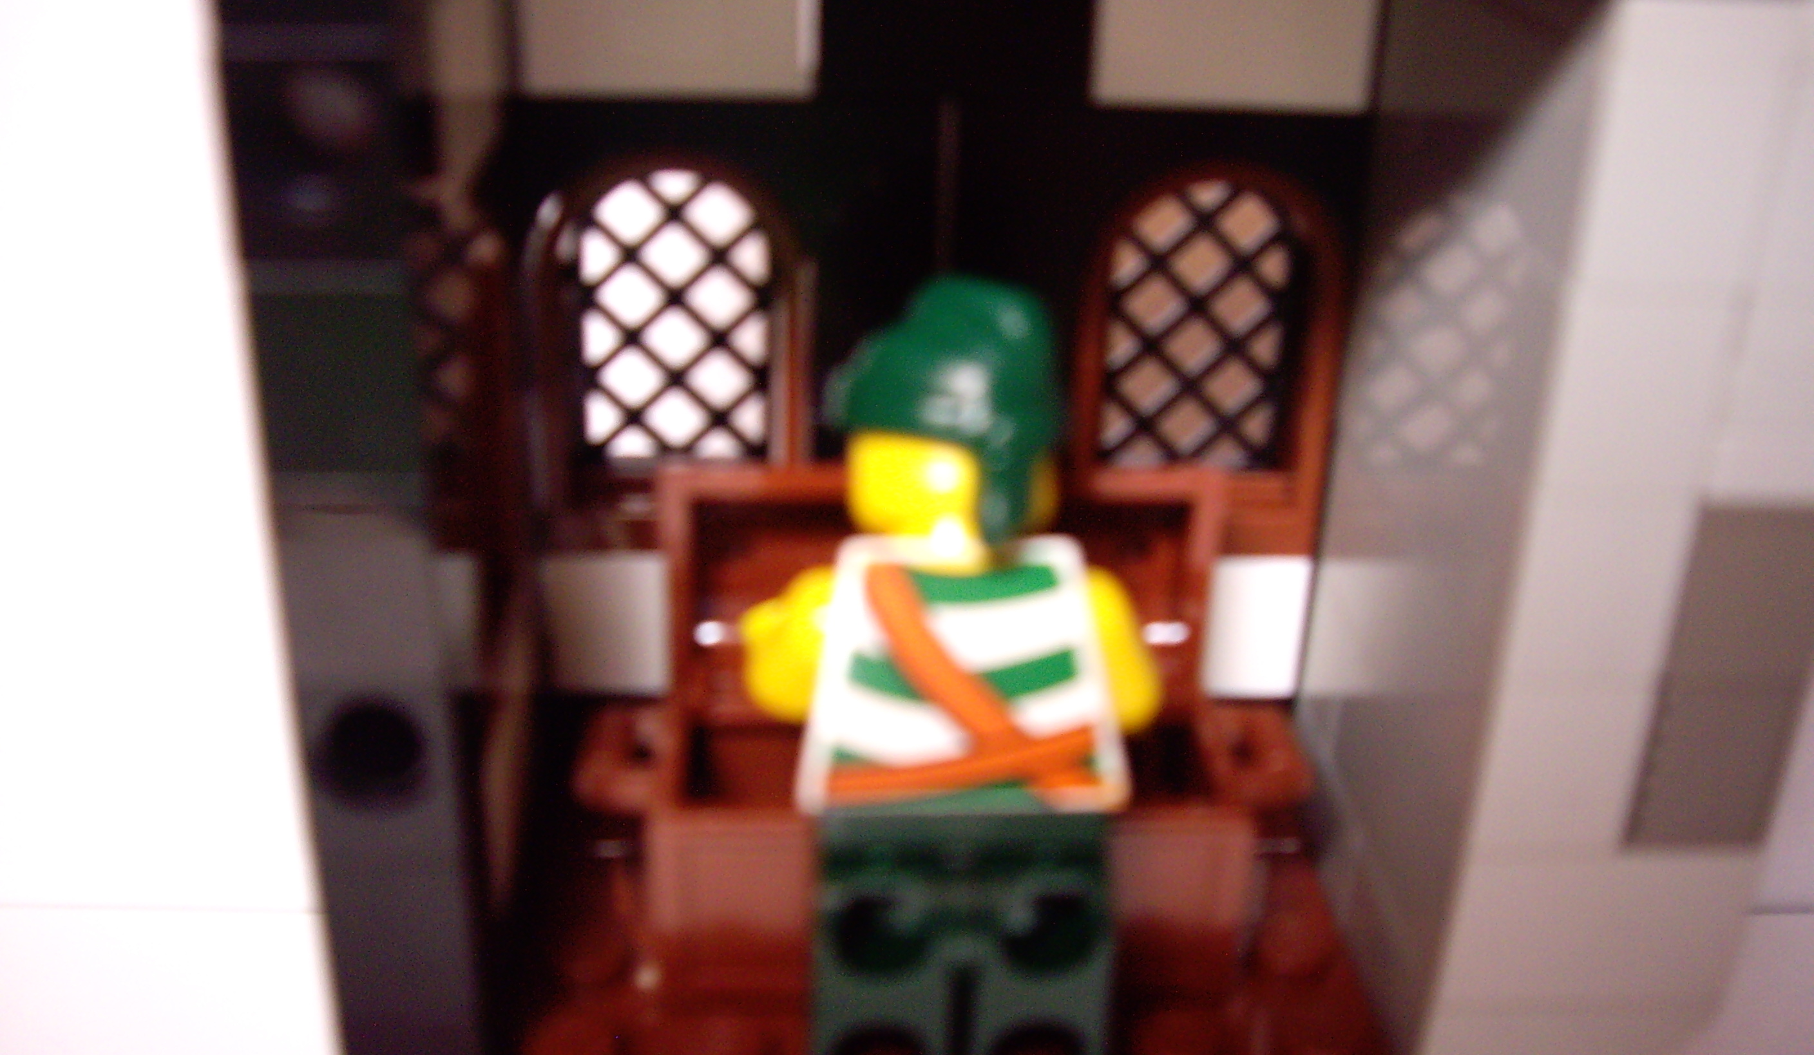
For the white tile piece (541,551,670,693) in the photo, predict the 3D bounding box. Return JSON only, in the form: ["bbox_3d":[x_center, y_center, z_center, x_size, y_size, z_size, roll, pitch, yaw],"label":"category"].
[{"bbox_3d":[-0.015,0.004,0.130,0.016,0.010,0.008,0,26,-4],"label":"white tile piece"}]

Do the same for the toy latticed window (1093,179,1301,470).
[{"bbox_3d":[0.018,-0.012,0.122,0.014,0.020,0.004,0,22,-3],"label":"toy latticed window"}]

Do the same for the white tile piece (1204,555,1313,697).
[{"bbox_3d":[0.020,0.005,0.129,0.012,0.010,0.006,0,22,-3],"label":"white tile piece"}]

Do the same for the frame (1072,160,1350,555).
[{"bbox_3d":[0.018,-0.011,0.124,0.016,0.026,0.008,0,26,-4],"label":"frame"}]

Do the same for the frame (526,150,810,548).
[{"bbox_3d":[-0.014,-0.011,0.122,0.016,0.026,0.008,0,26,-4],"label":"frame"}]

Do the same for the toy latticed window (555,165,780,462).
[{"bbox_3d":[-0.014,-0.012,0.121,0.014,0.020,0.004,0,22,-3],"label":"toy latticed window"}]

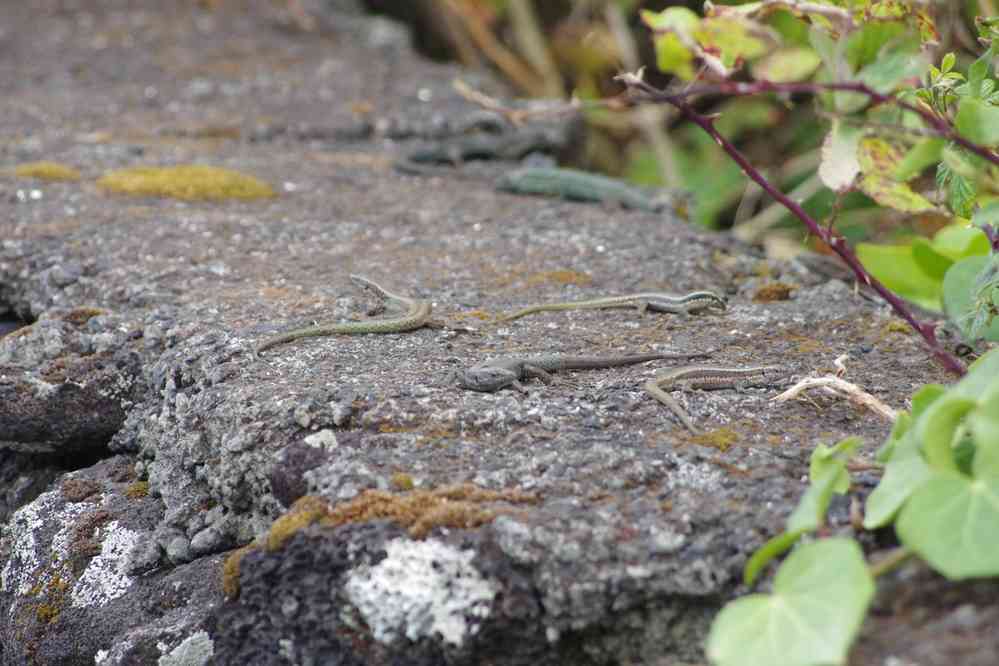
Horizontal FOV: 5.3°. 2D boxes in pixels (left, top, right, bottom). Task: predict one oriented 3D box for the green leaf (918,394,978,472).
[{"bbox_3d":[0.159,0.035,3.820,0.023,0.028,0.012,6,14,24],"label":"green leaf"}]

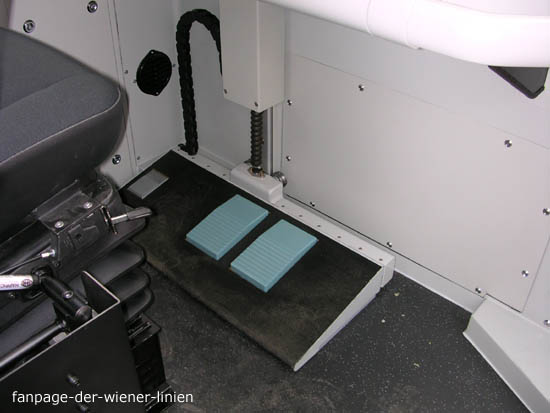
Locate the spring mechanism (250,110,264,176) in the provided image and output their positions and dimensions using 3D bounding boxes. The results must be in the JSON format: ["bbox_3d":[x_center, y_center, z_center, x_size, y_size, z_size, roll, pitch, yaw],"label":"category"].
[{"bbox_3d":[-0.047,-0.172,1.530,0.031,0.215,0.031,1,37,-1],"label":"spring mechanism"}]

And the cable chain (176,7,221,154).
[{"bbox_3d":[-0.181,-0.299,1.561,0.185,0.450,0.034,28,45,31],"label":"cable chain"}]

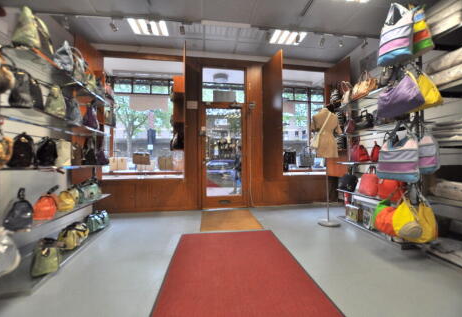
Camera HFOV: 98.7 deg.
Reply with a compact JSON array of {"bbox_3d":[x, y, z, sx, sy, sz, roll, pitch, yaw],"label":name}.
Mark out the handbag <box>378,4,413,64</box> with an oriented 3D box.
[{"bbox_3d":[1.634,-1.212,1.977,0.130,0.520,0.340,1,-1,-41],"label":"handbag"}]

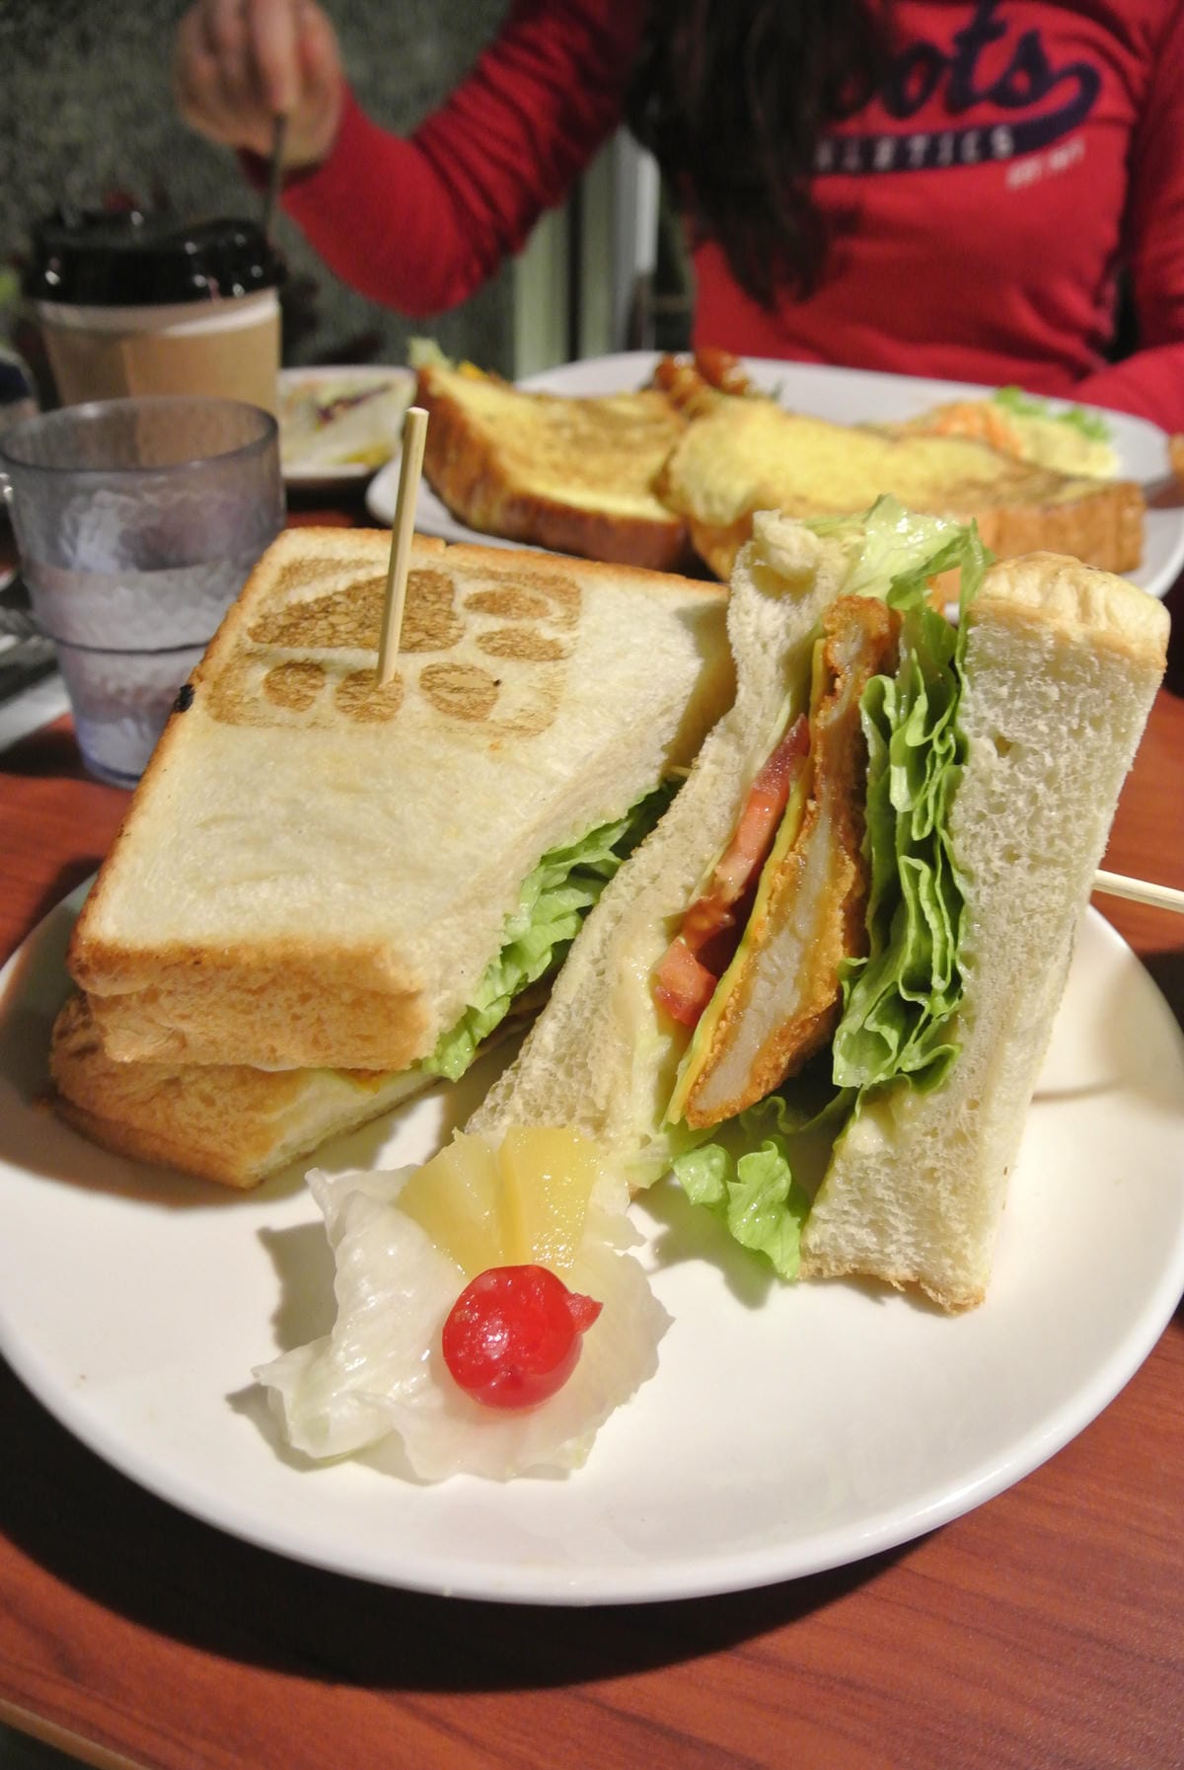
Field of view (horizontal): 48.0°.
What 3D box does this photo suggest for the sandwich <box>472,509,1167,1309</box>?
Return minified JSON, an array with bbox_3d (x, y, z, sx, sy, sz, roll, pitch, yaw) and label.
[{"bbox_3d":[0.034,-0.002,0.232,0.101,0.113,0.072,15,38,20],"label":"sandwich"}]

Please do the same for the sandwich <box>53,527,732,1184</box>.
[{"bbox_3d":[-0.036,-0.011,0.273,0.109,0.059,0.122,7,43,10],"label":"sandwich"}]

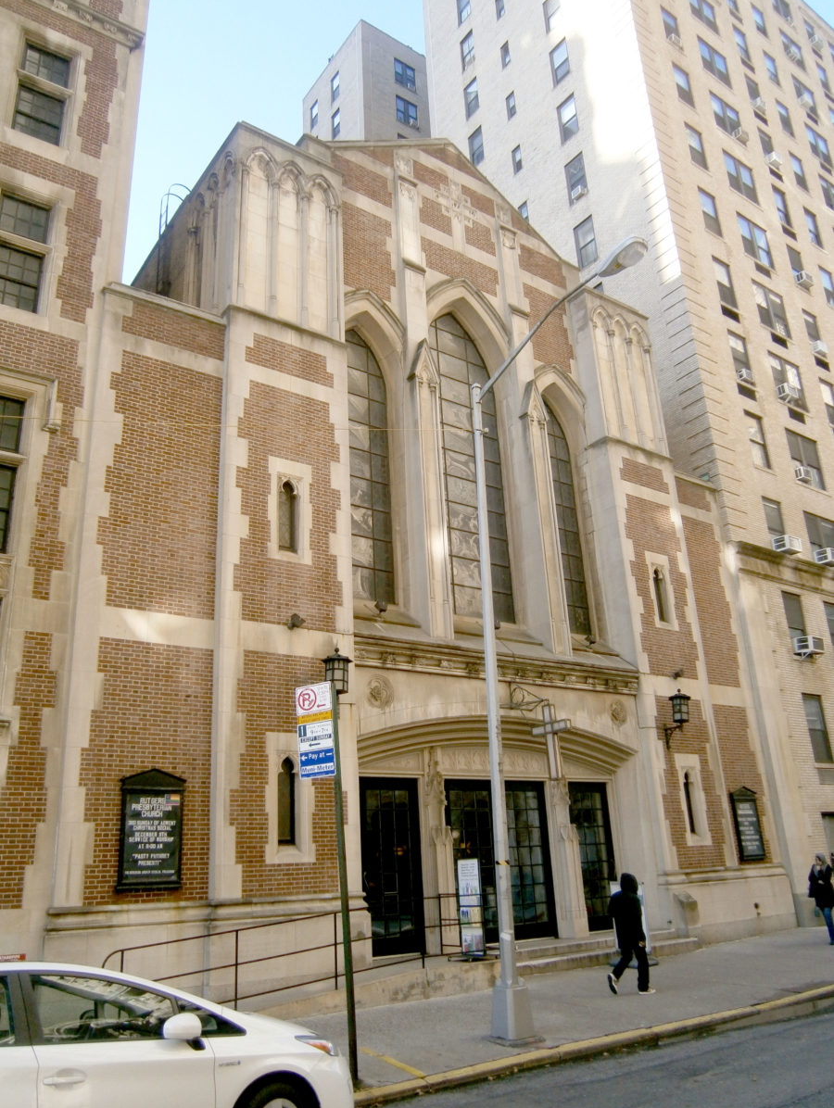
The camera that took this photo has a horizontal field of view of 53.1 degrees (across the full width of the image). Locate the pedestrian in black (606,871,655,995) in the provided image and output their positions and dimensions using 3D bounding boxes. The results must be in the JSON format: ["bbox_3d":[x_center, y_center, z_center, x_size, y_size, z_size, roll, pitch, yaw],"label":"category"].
[{"bbox_3d":[3.067,5.482,12.088,0.660,1.630,0.500,11,-25,-34],"label":"pedestrian in black"}]

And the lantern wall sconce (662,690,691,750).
[{"bbox_3d":[5.919,3.715,18.974,0.480,1.310,0.740,11,-24,-33],"label":"lantern wall sconce"}]

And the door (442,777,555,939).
[{"bbox_3d":[1.648,6.033,16.535,2.730,3.000,0.150,11,-24,-33],"label":"door"}]

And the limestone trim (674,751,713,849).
[{"bbox_3d":[6.225,5.609,19.053,0.870,2.020,0.300,11,-24,-33],"label":"limestone trim"}]

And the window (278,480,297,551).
[{"bbox_3d":[-2.417,-0.704,15.489,0.370,1.449,0.160,11,-25,-34],"label":"window"}]

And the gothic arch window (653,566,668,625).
[{"bbox_3d":[6.132,1.030,21.308,0.370,1.449,0.160,11,-25,-34],"label":"gothic arch window"}]

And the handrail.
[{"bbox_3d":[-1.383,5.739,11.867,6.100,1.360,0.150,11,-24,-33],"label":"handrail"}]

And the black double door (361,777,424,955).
[{"bbox_3d":[-0.478,5.604,15.119,1.370,2.980,0.150,11,-24,-33],"label":"black double door"}]

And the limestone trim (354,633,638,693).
[{"bbox_3d":[1.949,2.439,17.536,7.859,0.608,0.240,11,-25,-34],"label":"limestone trim"}]

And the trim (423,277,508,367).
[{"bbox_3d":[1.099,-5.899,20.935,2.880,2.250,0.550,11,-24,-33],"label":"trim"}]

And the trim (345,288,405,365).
[{"bbox_3d":[-1.160,-5.346,19.107,1.958,1.359,0.480,11,-25,-34],"label":"trim"}]

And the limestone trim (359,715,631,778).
[{"bbox_3d":[1.840,3.958,17.240,7.366,1.075,0.520,11,-25,-34],"label":"limestone trim"}]

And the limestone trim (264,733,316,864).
[{"bbox_3d":[-2.129,3.999,13.715,0.883,2.023,0.300,11,-25,-34],"label":"limestone trim"}]

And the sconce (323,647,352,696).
[{"bbox_3d":[-1.403,2.252,14.093,0.480,1.300,0.740,11,-24,-33],"label":"sconce"}]

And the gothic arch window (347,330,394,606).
[{"bbox_3d":[-1.323,-2.124,18.099,1.720,6.453,0.250,11,-24,-33],"label":"gothic arch window"}]

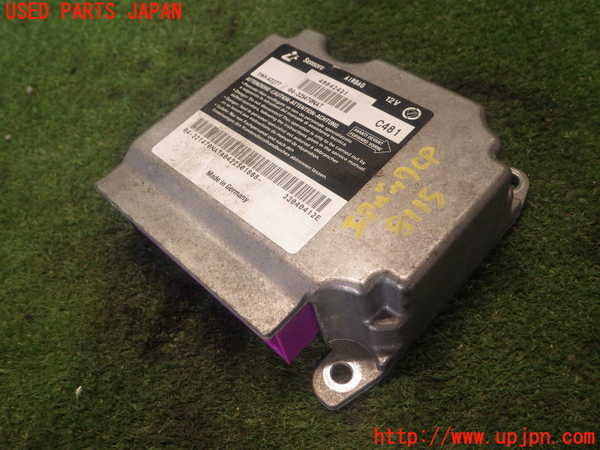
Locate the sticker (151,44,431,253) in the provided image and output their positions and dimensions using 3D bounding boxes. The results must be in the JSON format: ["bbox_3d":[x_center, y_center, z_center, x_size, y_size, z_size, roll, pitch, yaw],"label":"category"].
[{"bbox_3d":[-0.004,-0.030,0.176,0.069,0.001,0.066,35,68,30],"label":"sticker"}]

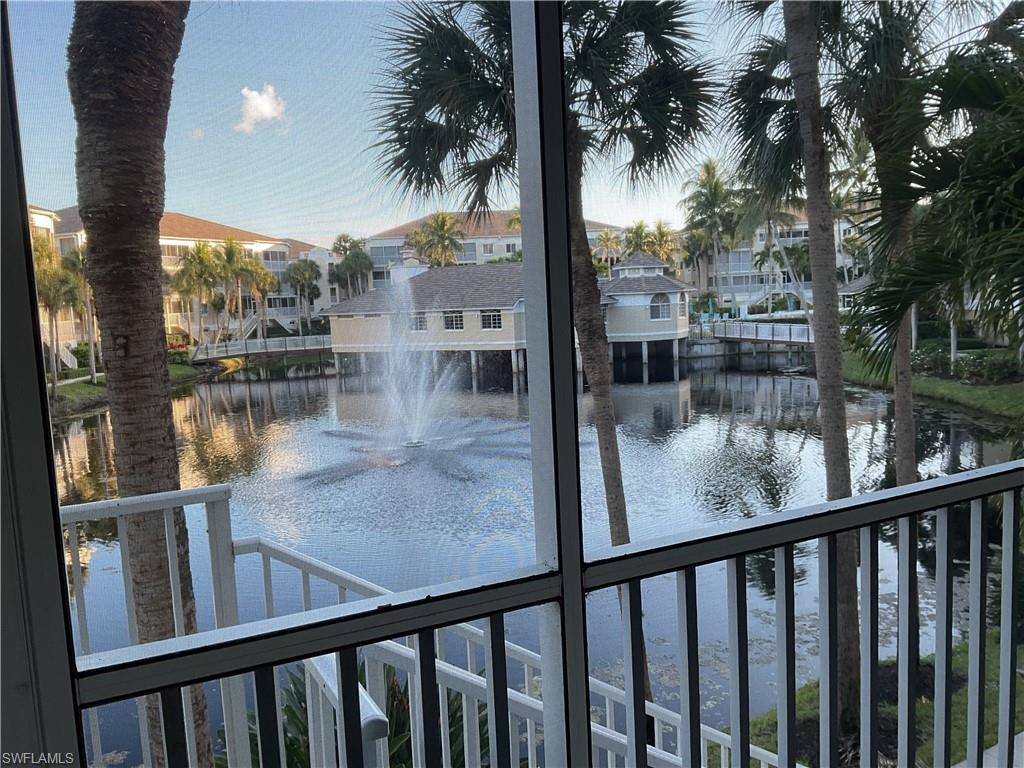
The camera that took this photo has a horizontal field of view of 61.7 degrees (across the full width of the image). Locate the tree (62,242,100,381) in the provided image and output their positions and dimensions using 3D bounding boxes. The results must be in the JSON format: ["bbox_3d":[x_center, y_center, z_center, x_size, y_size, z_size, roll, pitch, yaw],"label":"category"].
[{"bbox_3d":[-25.405,-4.084,50.943,2.800,8.309,2.800,-5,7,-26],"label":"tree"}]

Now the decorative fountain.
[{"bbox_3d":[-3.437,-0.811,28.964,8.000,5.600,8.000,-3,6,-7],"label":"decorative fountain"}]

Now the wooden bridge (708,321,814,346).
[{"bbox_3d":[18.802,-3.590,60.380,2.000,1.500,13.800,-5,7,-21],"label":"wooden bridge"}]

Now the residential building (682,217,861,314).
[{"bbox_3d":[38.175,-17.831,122.909,26.000,14.000,16.000,0,7,21],"label":"residential building"}]

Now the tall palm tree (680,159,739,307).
[{"bbox_3d":[22.229,-16.150,95.923,6.800,17.745,6.800,-1,6,13],"label":"tall palm tree"}]

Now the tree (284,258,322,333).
[{"bbox_3d":[-21.569,-8.894,89.467,3.900,8.312,3.900,-4,6,-13],"label":"tree"}]

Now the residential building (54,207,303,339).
[{"bbox_3d":[-41.205,-12.099,96.453,17.000,14.800,32.036,0,7,21],"label":"residential building"}]

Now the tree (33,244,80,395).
[{"bbox_3d":[-24.801,-3.541,46.780,2.600,8.471,2.600,-6,7,-27],"label":"tree"}]

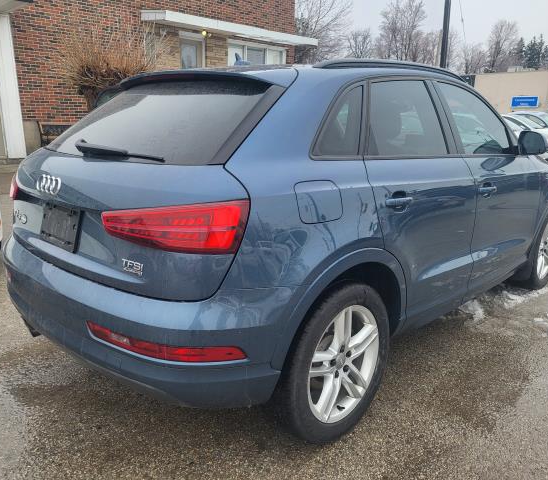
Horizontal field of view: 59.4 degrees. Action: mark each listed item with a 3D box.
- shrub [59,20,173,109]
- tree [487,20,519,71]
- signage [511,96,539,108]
[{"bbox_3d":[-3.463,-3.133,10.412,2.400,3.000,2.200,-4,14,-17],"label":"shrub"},{"bbox_3d":[33.412,-24.516,71.833,5.000,15.300,5.000,6,15,23],"label":"tree"},{"bbox_3d":[17.718,-9.704,34.000,1.800,0.800,0.120,9,16,31],"label":"signage"}]

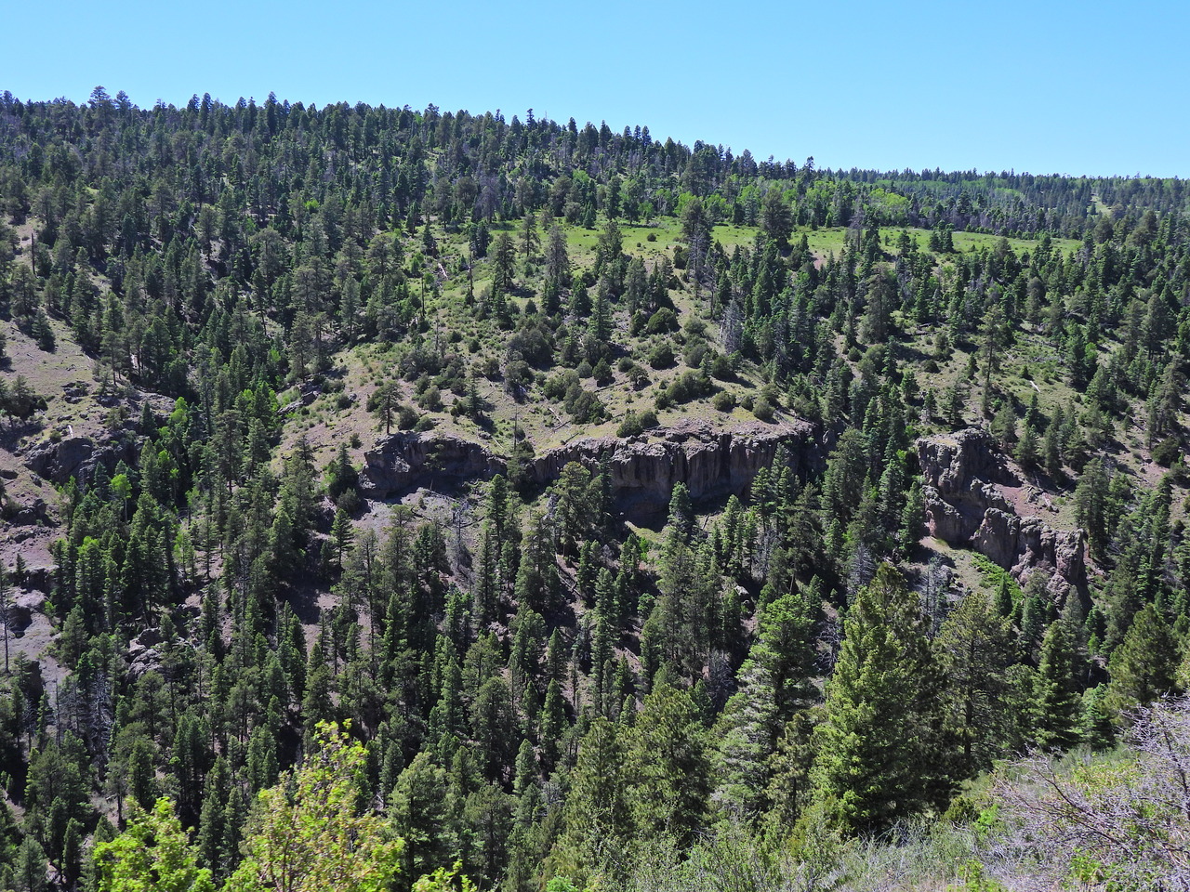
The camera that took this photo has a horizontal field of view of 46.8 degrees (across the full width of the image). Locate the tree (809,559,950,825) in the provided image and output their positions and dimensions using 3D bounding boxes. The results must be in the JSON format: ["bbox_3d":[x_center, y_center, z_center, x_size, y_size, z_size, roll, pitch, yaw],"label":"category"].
[{"bbox_3d":[11.400,10.130,55.000,5.500,11.080,5.230,2,8,12],"label":"tree"}]

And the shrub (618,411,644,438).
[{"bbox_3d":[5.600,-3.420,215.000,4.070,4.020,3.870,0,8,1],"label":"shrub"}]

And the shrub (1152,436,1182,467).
[{"bbox_3d":[85.170,0.830,205.000,4.160,4.520,3.950,3,9,23],"label":"shrub"}]

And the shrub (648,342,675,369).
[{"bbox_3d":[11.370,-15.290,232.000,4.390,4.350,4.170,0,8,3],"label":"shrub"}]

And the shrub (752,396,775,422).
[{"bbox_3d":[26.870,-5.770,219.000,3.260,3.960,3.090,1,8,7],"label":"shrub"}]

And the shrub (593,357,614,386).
[{"bbox_3d":[1.300,-12.300,226.000,3.360,4.550,3.190,0,8,0],"label":"shrub"}]

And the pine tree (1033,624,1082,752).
[{"bbox_3d":[28.250,14.740,84.000,3.070,8.340,2.910,3,8,19],"label":"pine tree"}]

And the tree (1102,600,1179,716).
[{"bbox_3d":[31.880,13.120,80.000,4.220,8.130,4.010,3,9,22],"label":"tree"}]

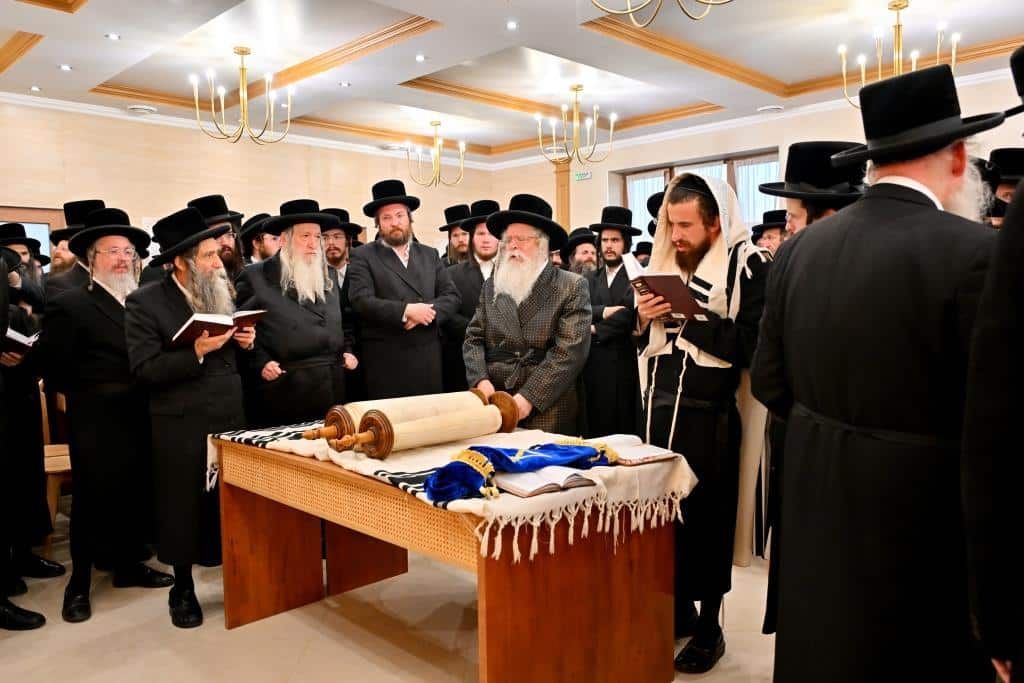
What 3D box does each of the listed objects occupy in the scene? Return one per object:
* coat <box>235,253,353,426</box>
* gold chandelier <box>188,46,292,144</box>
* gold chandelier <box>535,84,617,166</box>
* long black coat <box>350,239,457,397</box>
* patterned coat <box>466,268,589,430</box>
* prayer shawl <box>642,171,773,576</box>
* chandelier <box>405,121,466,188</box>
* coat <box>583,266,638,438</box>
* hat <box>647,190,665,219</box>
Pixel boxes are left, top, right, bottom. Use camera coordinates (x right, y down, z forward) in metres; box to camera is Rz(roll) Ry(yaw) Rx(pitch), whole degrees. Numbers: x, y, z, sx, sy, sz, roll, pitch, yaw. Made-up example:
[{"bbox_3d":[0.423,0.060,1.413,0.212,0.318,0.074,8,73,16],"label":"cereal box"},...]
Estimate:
[{"bbox_3d":[-1.024,0.215,3.750,0.570,1.276,0.400,-3,4,-37],"label":"coat"},{"bbox_3d":[-1.718,-1.574,5.077,0.610,0.598,0.610,-4,4,-45],"label":"gold chandelier"},{"bbox_3d":[0.494,-1.658,6.101,0.600,0.604,0.600,-1,3,0],"label":"gold chandelier"},{"bbox_3d":[-0.577,0.134,4.200,0.600,1.342,0.380,-2,3,-18],"label":"long black coat"},{"bbox_3d":[0.071,0.254,3.630,0.580,1.226,0.420,1,3,25],"label":"patterned coat"},{"bbox_3d":[0.732,0.135,3.030,0.460,1.547,0.520,-3,4,-41],"label":"prayer shawl"},{"bbox_3d":[-0.698,-1.711,7.269,0.570,0.574,0.570,-1,3,0],"label":"chandelier"},{"bbox_3d":[0.575,0.171,4.600,0.540,1.241,0.340,0,3,16],"label":"coat"},{"bbox_3d":[0.867,-0.726,4.100,0.340,0.150,0.360,1,-3,30],"label":"hat"}]

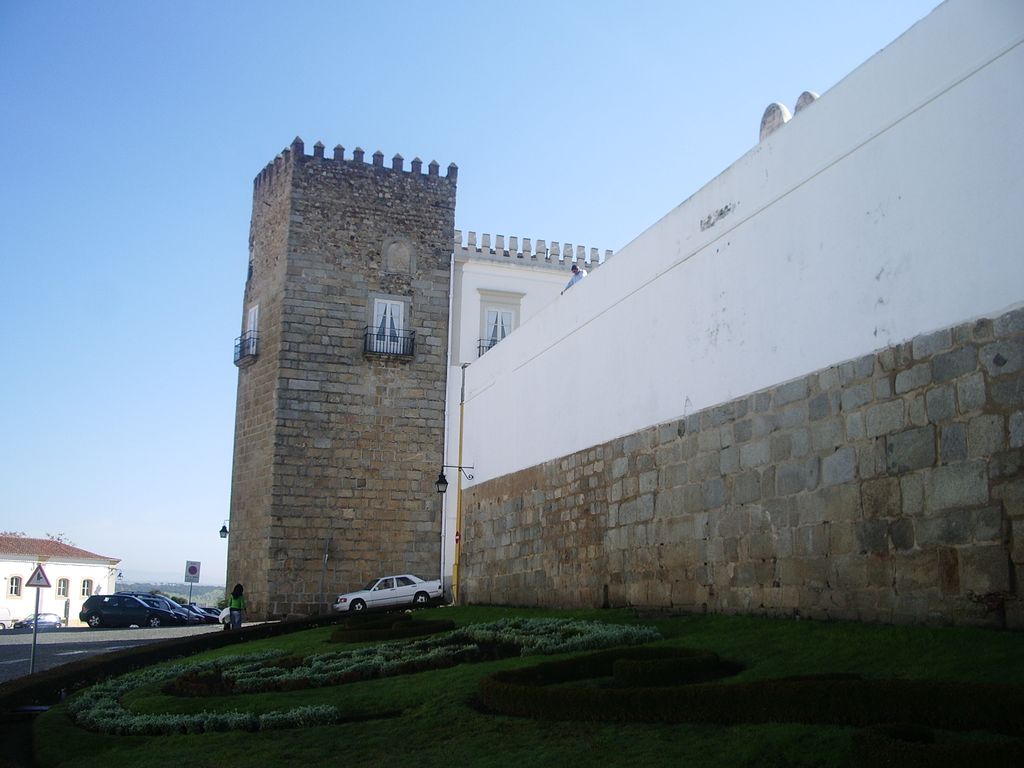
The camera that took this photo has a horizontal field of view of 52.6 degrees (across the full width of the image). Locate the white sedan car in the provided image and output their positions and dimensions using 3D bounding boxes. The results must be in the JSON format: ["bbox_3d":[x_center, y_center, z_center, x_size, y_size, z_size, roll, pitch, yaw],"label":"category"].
[{"bbox_3d":[-5.206,8.756,43.339,4.480,1.400,1.700,-3,-9,-22],"label":"white sedan car"}]

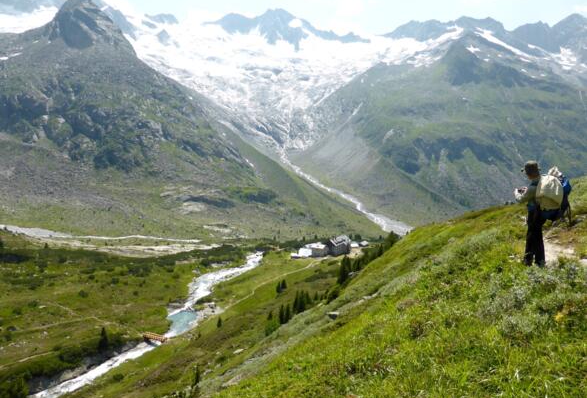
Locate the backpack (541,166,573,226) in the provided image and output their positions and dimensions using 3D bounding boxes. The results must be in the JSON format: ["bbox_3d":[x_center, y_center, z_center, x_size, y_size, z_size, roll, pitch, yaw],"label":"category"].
[{"bbox_3d":[4.090,-0.050,6.570,0.370,0.800,0.420,7,11,41],"label":"backpack"}]

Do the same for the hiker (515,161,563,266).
[{"bbox_3d":[3.880,0.240,6.710,0.600,1.730,0.550,7,11,41],"label":"hiker"}]

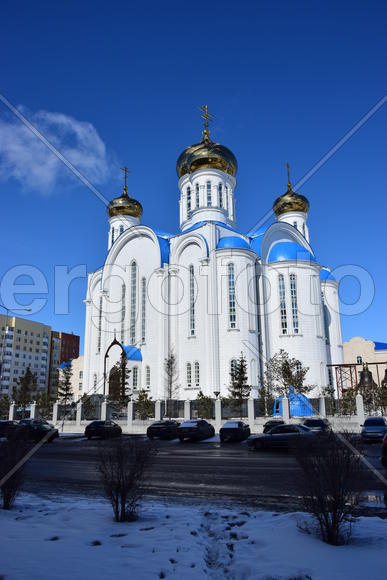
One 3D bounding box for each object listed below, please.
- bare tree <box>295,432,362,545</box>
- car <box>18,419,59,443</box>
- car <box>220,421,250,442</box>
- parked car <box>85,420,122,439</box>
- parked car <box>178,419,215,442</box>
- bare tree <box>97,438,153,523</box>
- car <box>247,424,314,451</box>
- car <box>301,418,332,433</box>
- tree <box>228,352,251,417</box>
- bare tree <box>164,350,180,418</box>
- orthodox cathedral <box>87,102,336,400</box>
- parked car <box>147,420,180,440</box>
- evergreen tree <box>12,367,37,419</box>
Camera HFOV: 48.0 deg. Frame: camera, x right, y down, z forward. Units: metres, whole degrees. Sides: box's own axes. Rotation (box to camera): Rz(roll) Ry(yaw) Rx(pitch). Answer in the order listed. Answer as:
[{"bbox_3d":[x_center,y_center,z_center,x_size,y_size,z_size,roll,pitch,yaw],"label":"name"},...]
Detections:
[{"bbox_3d":[1.937,2.908,6.449,1.000,1.540,1.000,-1,-16,0],"label":"bare tree"},{"bbox_3d":[-12.068,11.090,34.115,1.780,1.520,4.400,-2,-16,6],"label":"car"},{"bbox_3d":[3.401,11.145,34.410,1.716,1.464,4.436,-5,-16,15],"label":"car"},{"bbox_3d":[-7.859,12.481,38.729,1.739,1.462,4.400,-4,-16,12],"label":"parked car"},{"bbox_3d":[0.321,11.184,34.515,1.748,1.514,4.466,-6,-17,19],"label":"parked car"},{"bbox_3d":[-1.210,3.438,7.999,1.030,1.414,1.030,-1,-16,0],"label":"bare tree"},{"bbox_3d":[5.696,8.990,26.610,4.498,1.425,1.760,-6,-17,20],"label":"car"},{"bbox_3d":[8.500,9.631,29.779,1.800,1.500,4.400,-7,-17,22],"label":"car"},{"bbox_3d":[4.630,9.712,44.108,2.230,6.740,2.230,-1,-16,0],"label":"tree"},{"bbox_3d":[-2.227,10.002,46.317,1.703,7.554,1.703,-1,-16,0],"label":"bare tree"},{"bbox_3d":[2.829,-5.316,88.183,32.800,62.000,36.730,13,-21,-41],"label":"orthodox cathedral"},{"bbox_3d":[-2.356,12.107,37.644,1.726,1.479,4.434,-6,-16,17],"label":"parked car"},{"bbox_3d":[-19.707,12.220,51.351,2.715,6.318,2.715,-1,-16,0],"label":"evergreen tree"}]

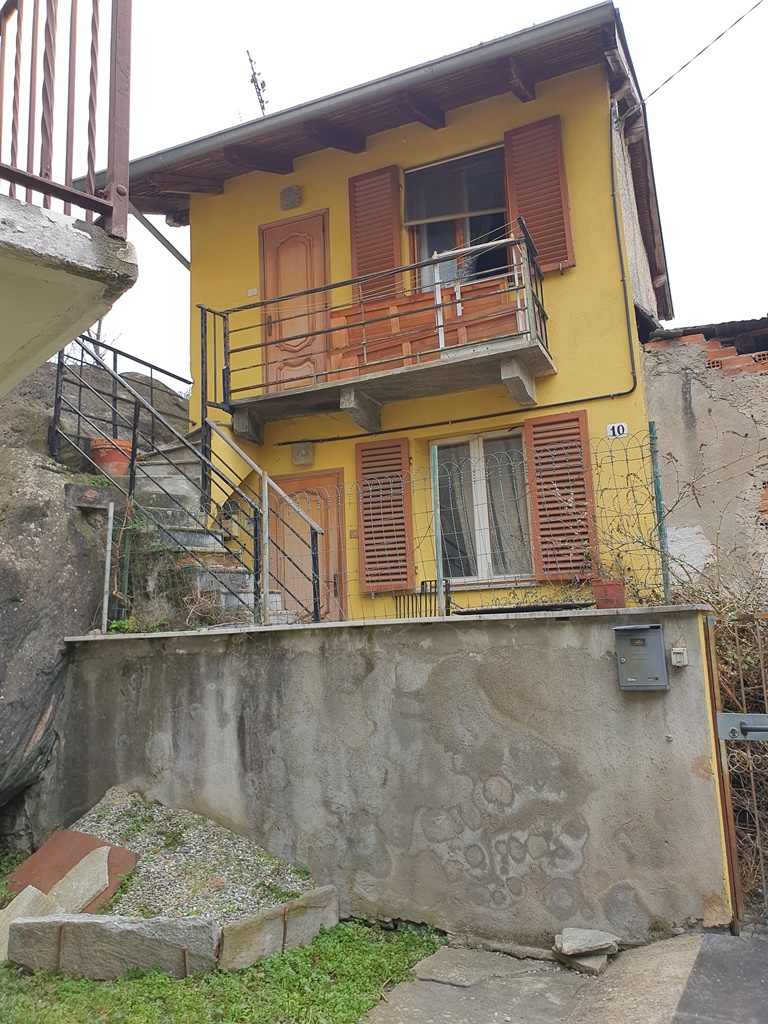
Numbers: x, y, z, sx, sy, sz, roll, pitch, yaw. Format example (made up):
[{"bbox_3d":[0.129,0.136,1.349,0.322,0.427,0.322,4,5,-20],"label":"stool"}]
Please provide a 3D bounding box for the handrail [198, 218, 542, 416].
[{"bbox_3d":[-0.115,-1.608,7.220,3.203,0.985,0.737,-7,-12,21],"label":"handrail"}]

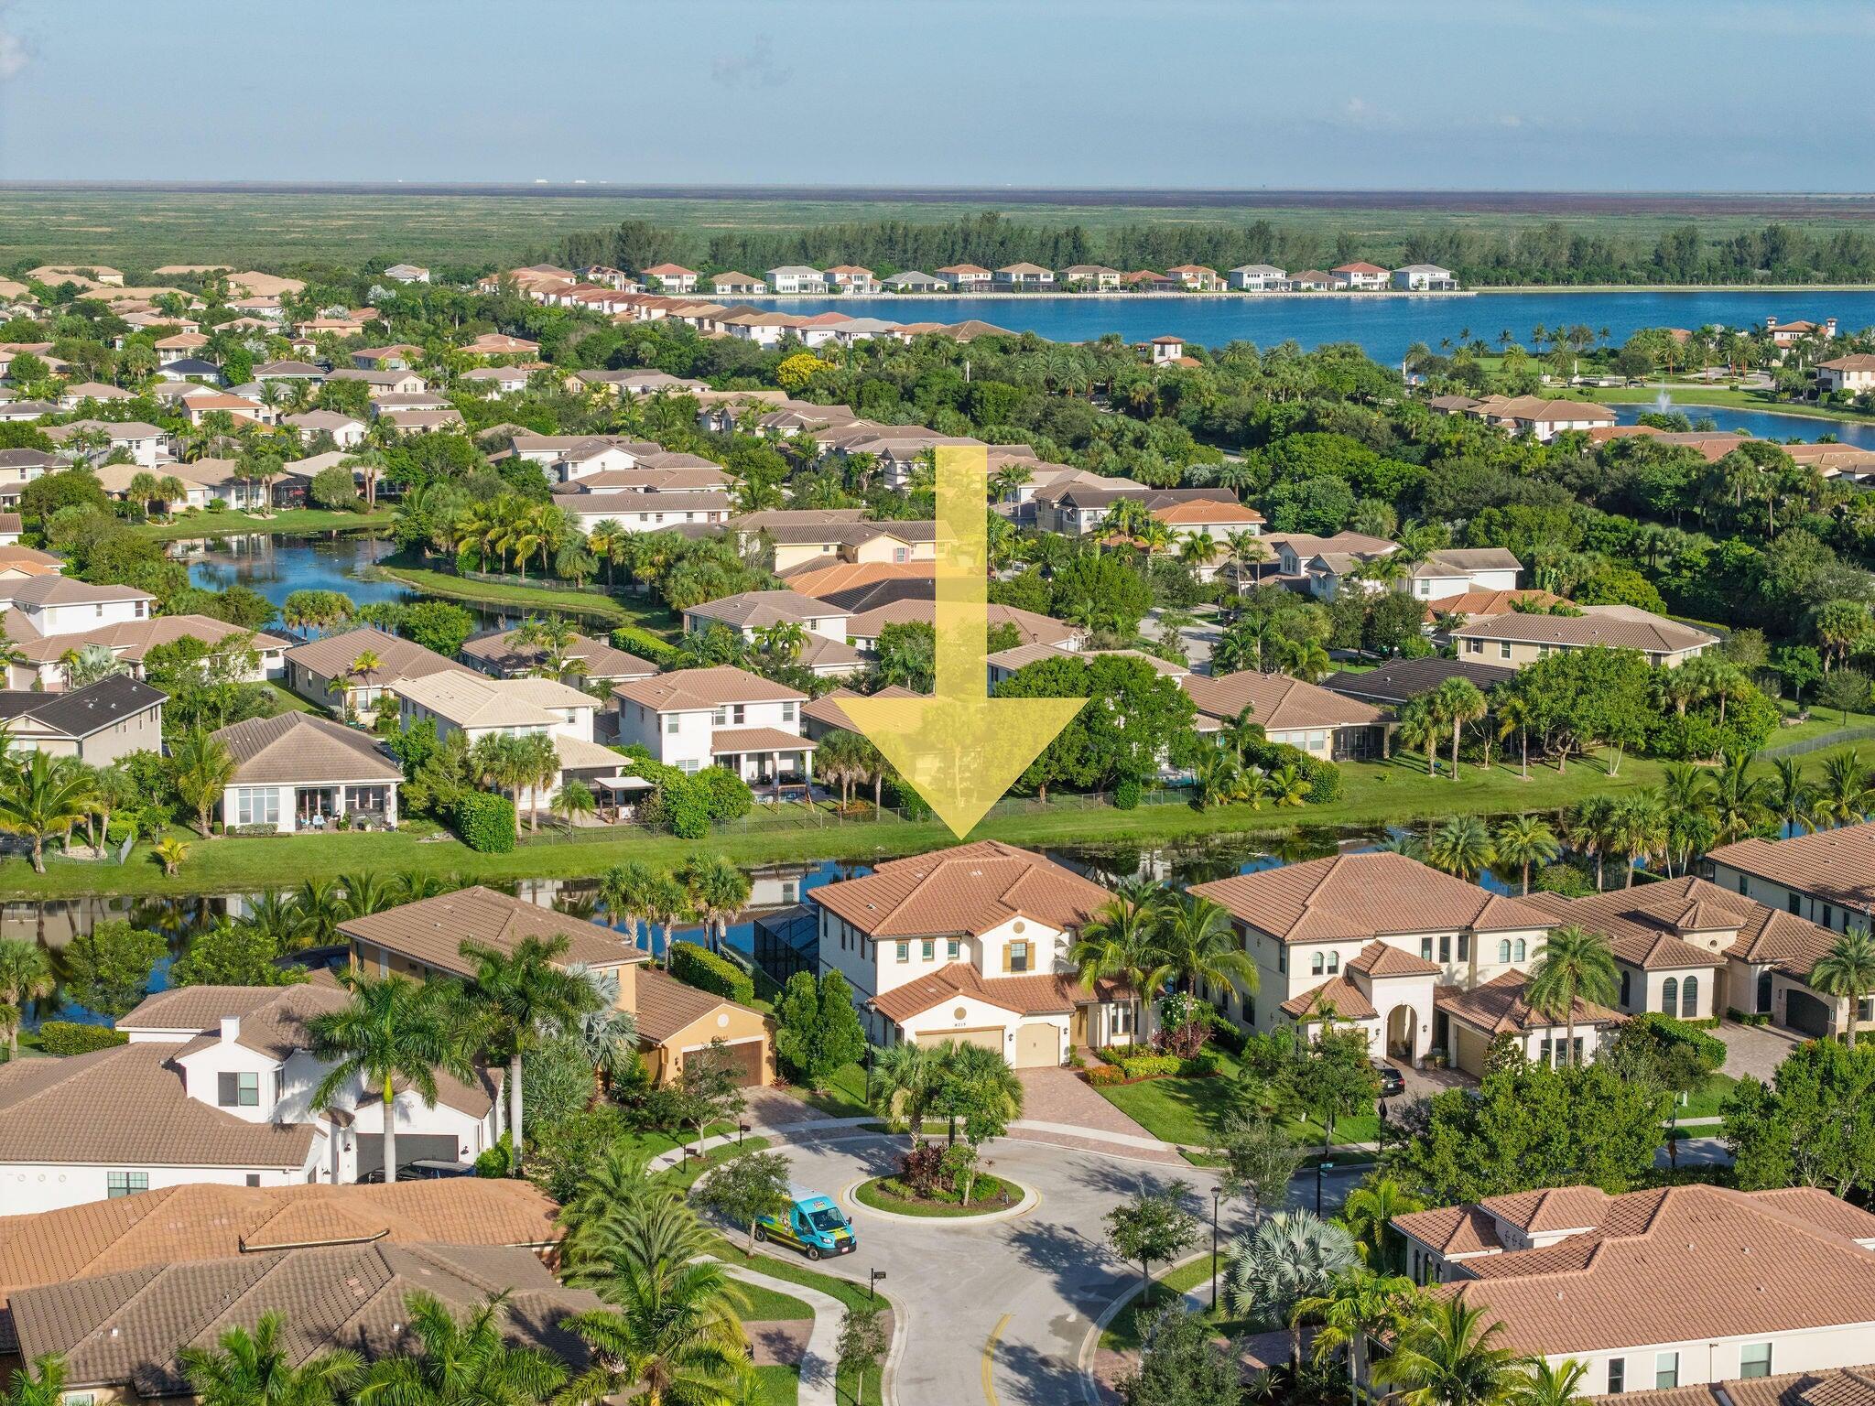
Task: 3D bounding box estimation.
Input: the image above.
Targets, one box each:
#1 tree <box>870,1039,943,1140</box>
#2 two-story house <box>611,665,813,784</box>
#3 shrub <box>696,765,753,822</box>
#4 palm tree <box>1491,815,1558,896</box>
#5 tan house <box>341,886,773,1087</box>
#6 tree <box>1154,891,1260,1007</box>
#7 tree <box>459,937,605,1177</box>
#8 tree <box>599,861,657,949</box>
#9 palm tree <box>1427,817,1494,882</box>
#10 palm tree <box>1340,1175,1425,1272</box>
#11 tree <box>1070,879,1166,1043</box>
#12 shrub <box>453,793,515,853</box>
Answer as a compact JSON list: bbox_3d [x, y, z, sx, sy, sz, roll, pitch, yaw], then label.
[{"bbox_3d":[-1.206,19.056,176.255,3.687,6.806,3.687,0,8,0],"label":"tree"},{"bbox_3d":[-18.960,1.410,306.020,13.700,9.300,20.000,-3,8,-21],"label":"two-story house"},{"bbox_3d":[-15.540,6.534,277.113,4.393,3.684,4.393,0,8,-3],"label":"shrub"},{"bbox_3d":[37.947,10.253,243.424,4.239,5.831,4.239,2,8,9],"label":"palm tree"},{"bbox_3d":[-20.689,15.507,208.444,16.300,8.600,21.800,-5,10,-36],"label":"tan house"},{"bbox_3d":[13.985,14.576,200.107,5.970,8.698,5.970,1,8,4],"label":"tree"},{"bbox_3d":[-19.202,16.485,176.408,6.434,11.291,6.434,-1,8,-6],"label":"tree"},{"bbox_3d":[-19.180,13.200,234.710,3.630,6.830,3.630,0,8,0],"label":"tree"},{"bbox_3d":[33.433,10.382,240.861,4.288,6.235,4.288,1,8,8],"label":"palm tree"},{"bbox_3d":[19.520,23.290,166.240,3.790,5.290,3.790,0,8,0],"label":"palm tree"},{"bbox_3d":[9.859,14.243,200.512,5.362,9.206,5.362,1,8,3],"label":"tree"},{"bbox_3d":[-32.975,8.828,276.457,2.900,3.200,6.500,-3,8,-21],"label":"shrub"}]

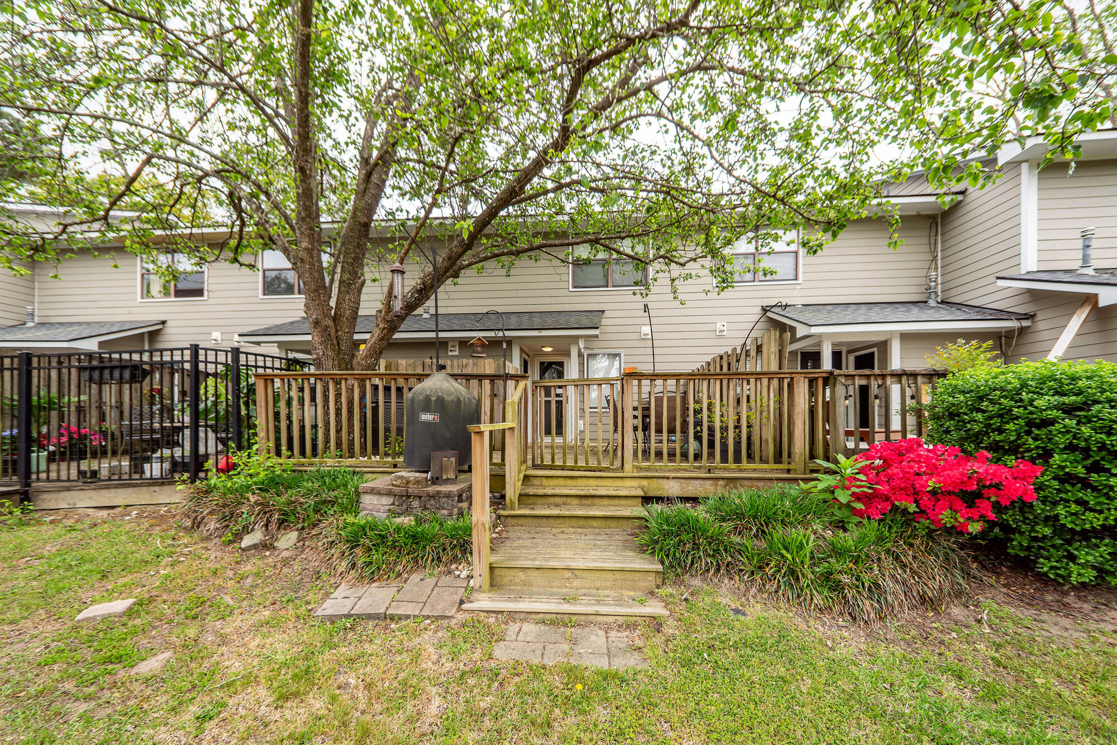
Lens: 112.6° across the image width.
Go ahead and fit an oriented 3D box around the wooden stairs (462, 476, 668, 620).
[{"bbox_3d":[0.105,1.298,3.106,1.330,0.590,1.630,0,-3,4],"label":"wooden stairs"}]

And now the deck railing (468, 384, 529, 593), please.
[{"bbox_3d":[-0.450,0.777,3.206,0.120,1.470,1.630,0,-3,6],"label":"deck railing"}]

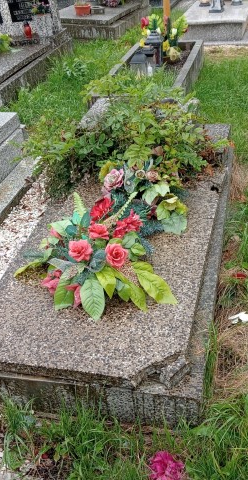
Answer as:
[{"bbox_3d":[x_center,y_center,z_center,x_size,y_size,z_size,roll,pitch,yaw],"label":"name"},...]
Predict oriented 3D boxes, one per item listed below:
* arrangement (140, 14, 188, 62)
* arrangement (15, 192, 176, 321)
[{"bbox_3d":[0.357,-1.855,4.731,0.447,0.372,0.313,4,35,13],"label":"arrangement"},{"bbox_3d":[-0.109,0.043,2.008,0.650,0.260,0.540,4,35,13],"label":"arrangement"}]

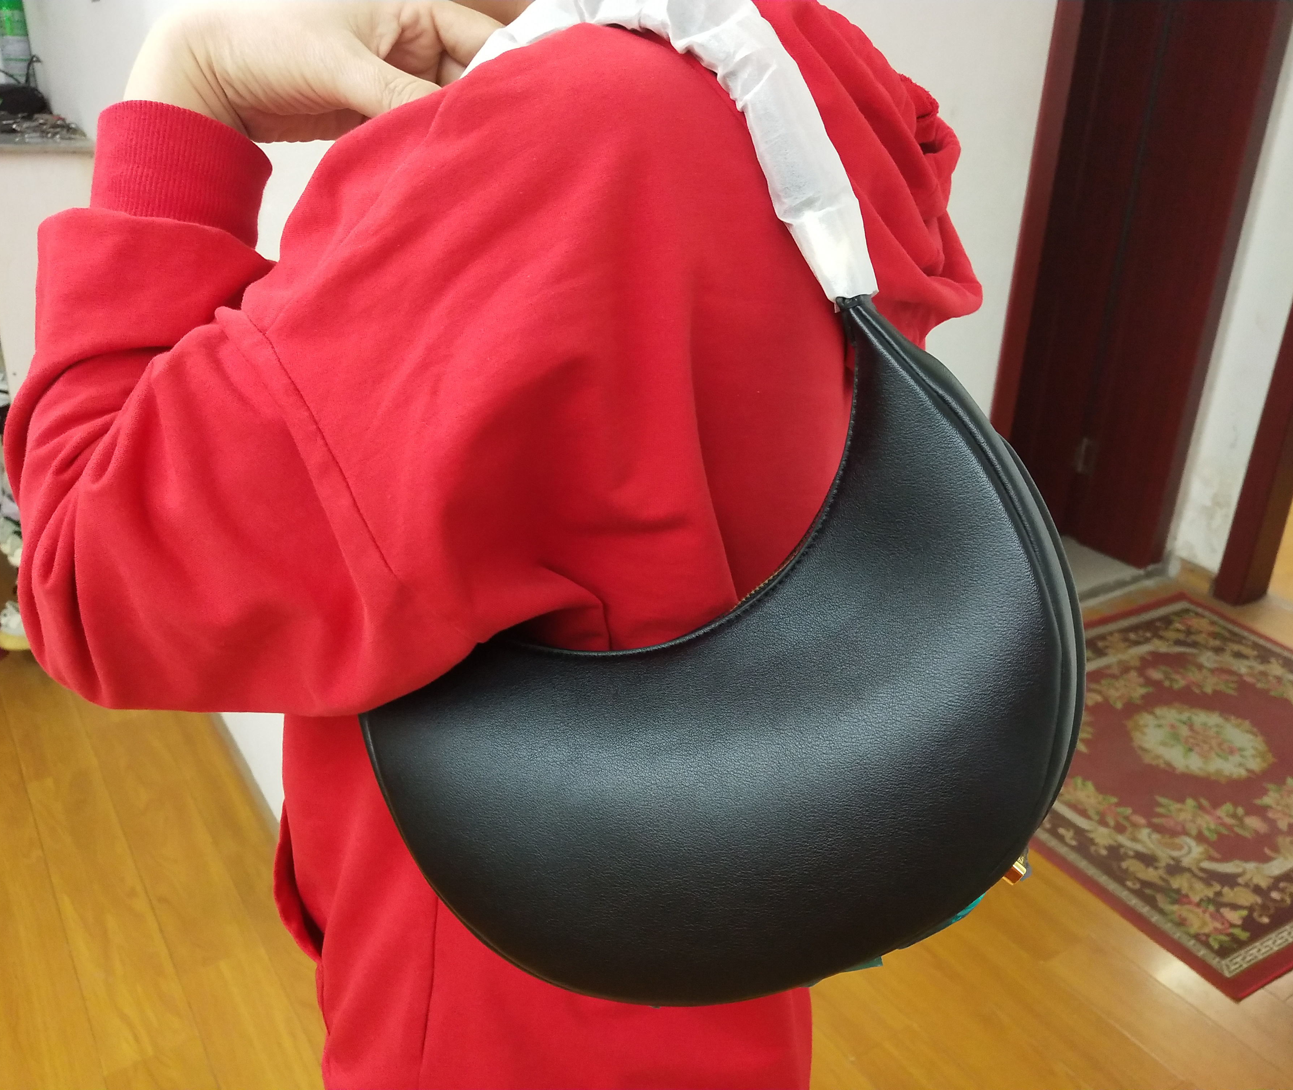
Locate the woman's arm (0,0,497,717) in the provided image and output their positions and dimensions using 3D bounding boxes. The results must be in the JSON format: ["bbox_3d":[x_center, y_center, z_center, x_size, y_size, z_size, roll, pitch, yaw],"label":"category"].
[{"bbox_3d":[-0.175,-0.083,0.560,0.220,0.295,0.195,2,26,-1],"label":"woman's arm"}]

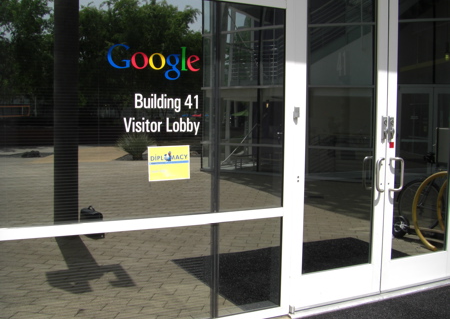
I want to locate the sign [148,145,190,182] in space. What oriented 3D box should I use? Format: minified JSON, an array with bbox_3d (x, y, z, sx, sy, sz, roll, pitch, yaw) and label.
[{"bbox_3d":[-0.349,0.026,3.140,0.279,0.217,0.008,-1,4,-28],"label":"sign"}]

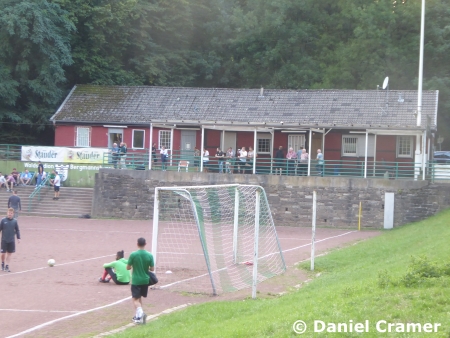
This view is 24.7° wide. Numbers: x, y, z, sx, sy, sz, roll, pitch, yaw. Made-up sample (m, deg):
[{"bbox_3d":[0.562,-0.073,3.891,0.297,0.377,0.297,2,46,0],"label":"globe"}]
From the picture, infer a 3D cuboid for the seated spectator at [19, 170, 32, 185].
[{"bbox_3d":[-13.716,0.601,71.000,0.700,1.133,0.780,2,0,0],"label":"seated spectator"}]

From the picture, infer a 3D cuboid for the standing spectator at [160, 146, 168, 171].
[{"bbox_3d":[-3.574,-0.567,60.504,0.500,1.600,0.400,2,0,6],"label":"standing spectator"}]

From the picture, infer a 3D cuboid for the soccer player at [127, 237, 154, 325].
[{"bbox_3d":[-1.686,2.222,20.504,0.560,1.740,0.480,2,0,-2],"label":"soccer player"}]

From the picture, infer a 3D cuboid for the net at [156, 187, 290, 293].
[{"bbox_3d":[0.101,1.774,28.761,1.750,2.560,7.500,2,0,17],"label":"net"}]

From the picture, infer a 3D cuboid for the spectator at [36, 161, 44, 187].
[{"bbox_3d":[-11.151,0.347,62.004,0.480,1.600,0.420,2,0,45],"label":"spectator"}]

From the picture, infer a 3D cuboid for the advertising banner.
[{"bbox_3d":[-11.134,-0.946,71.500,6.300,1.030,0.040,1,0,14],"label":"advertising banner"}]

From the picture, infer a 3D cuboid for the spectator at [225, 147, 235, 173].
[{"bbox_3d":[0.341,-0.553,66.100,0.550,1.685,0.420,1,-1,24],"label":"spectator"}]

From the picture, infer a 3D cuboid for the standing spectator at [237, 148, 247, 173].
[{"bbox_3d":[1.080,-0.454,60.004,0.550,1.650,0.480,2,0,20],"label":"standing spectator"}]

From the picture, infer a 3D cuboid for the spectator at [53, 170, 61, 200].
[{"bbox_3d":[-9.810,0.984,60.004,0.450,1.700,0.460,2,0,-3],"label":"spectator"}]

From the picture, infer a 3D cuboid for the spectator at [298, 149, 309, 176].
[{"bbox_3d":[4.613,-0.364,60.004,0.520,1.680,0.420,2,0,11],"label":"spectator"}]

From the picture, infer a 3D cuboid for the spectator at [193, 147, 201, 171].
[{"bbox_3d":[-1.831,-0.628,67.200,0.500,1.583,0.400,1,-1,30],"label":"spectator"}]

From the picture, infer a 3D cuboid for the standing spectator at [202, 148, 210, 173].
[{"bbox_3d":[-1.215,-0.546,66.400,0.530,1.609,0.400,1,-1,24],"label":"standing spectator"}]

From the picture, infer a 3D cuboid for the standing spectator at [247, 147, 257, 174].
[{"bbox_3d":[1.697,-0.535,65.800,0.550,1.748,0.400,2,0,6],"label":"standing spectator"}]

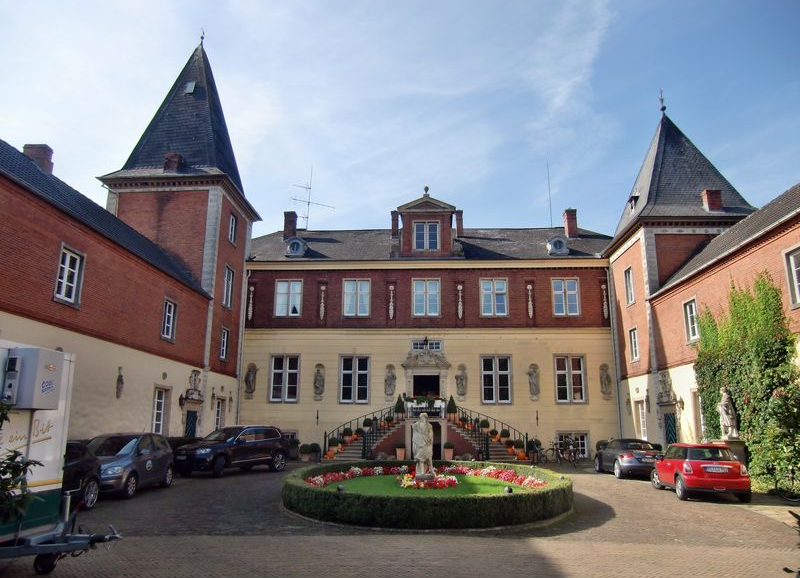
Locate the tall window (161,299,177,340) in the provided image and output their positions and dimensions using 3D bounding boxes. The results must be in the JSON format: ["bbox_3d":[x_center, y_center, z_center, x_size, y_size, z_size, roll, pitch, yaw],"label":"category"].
[{"bbox_3d":[-8.757,1.199,21.003,0.250,1.580,1.220,0,-13,3],"label":"tall window"}]

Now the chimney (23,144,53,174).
[{"bbox_3d":[-12.420,-4.399,19.029,0.700,1.000,0.550,0,-14,3],"label":"chimney"}]

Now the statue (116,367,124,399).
[{"bbox_3d":[-9.268,3.122,18.405,0.180,1.050,0.360,0,-14,3],"label":"statue"}]

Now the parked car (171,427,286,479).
[{"bbox_3d":[-6.412,6.310,21.795,1.959,1.720,4.795,-9,-17,35],"label":"parked car"}]

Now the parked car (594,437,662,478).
[{"bbox_3d":[9.012,6.616,21.808,1.860,1.352,4.178,0,-14,1],"label":"parked car"}]

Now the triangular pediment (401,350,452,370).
[{"bbox_3d":[1.453,3.837,30.211,2.750,1.100,0.500,0,-14,3],"label":"triangular pediment"}]

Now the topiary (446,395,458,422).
[{"bbox_3d":[2.435,5.555,25.723,0.560,1.270,0.560,0,-13,3],"label":"topiary"}]

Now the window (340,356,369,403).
[{"bbox_3d":[-2.399,4.649,28.683,1.557,2.543,0.250,0,-13,3],"label":"window"}]

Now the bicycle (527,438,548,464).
[{"bbox_3d":[6.722,7.913,27.030,0.600,1.100,1.750,-7,-15,27],"label":"bicycle"}]

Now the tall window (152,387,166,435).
[{"bbox_3d":[-9.510,4.805,21.935,0.200,1.780,1.120,0,-14,3],"label":"tall window"}]

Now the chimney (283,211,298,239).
[{"bbox_3d":[-6.876,-3.943,34.992,0.750,1.750,0.750,0,-14,3],"label":"chimney"}]

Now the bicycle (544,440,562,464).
[{"bbox_3d":[7.276,7.682,26.232,0.600,1.100,1.750,8,-15,-30],"label":"bicycle"}]

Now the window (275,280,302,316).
[{"bbox_3d":[-6.471,0.512,32.277,1.600,2.150,0.220,0,-14,3],"label":"window"}]

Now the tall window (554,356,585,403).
[{"bbox_3d":[9.325,4.950,30.339,1.660,2.580,0.220,0,-14,3],"label":"tall window"}]

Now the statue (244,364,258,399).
[{"bbox_3d":[-8.208,5.126,30.692,0.712,1.986,0.500,0,-14,3],"label":"statue"}]

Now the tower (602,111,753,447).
[{"bbox_3d":[13.684,-0.647,26.699,6.200,17.600,6.200,0,-13,3],"label":"tower"}]

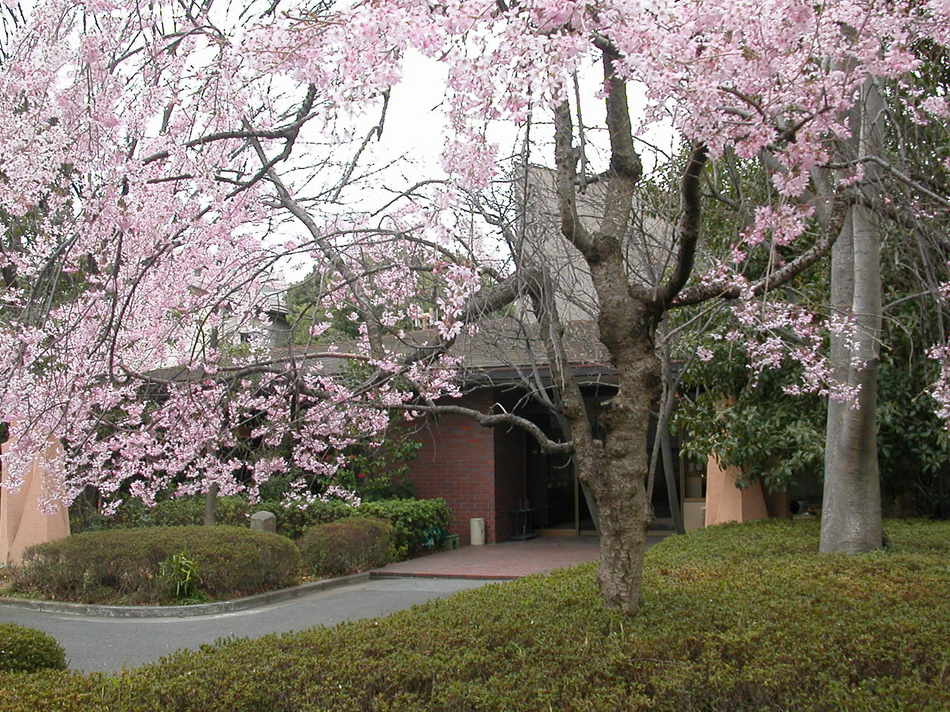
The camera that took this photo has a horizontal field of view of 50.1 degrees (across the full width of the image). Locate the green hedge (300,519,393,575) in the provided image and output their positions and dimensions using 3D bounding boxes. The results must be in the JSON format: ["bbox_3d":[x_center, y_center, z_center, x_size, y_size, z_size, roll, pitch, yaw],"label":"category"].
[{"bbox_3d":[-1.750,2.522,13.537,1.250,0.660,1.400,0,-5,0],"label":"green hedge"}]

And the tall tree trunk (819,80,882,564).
[{"bbox_3d":[4.152,-0.471,11.178,0.660,5.264,0.620,0,-5,0],"label":"tall tree trunk"}]

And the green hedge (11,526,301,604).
[{"bbox_3d":[-3.750,2.372,11.744,3.300,0.650,2.400,0,-5,0],"label":"green hedge"}]

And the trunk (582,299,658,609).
[{"bbox_3d":[1.056,0.703,7.367,0.550,2.348,0.480,0,-5,0],"label":"trunk"}]

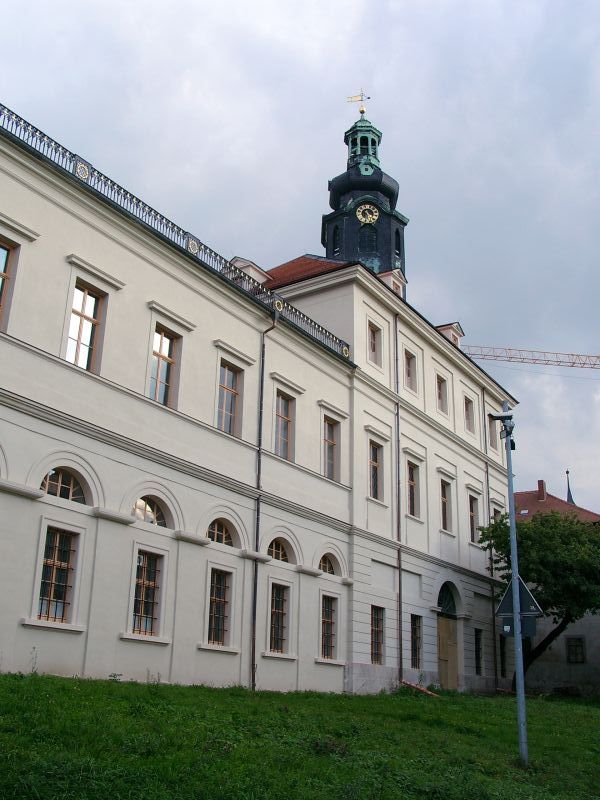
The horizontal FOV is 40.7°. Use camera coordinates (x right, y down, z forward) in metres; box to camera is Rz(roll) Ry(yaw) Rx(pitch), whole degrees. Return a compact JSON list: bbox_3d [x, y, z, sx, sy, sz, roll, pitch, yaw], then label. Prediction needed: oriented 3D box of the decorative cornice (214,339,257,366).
[{"bbox_3d":[-2.397,-1.679,30.064,0.279,0.252,2.178,-13,-26,33],"label":"decorative cornice"}]

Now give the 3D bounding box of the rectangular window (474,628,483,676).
[{"bbox_3d":[9.353,13.177,42.202,0.220,2.411,0.958,-13,-26,32],"label":"rectangular window"}]

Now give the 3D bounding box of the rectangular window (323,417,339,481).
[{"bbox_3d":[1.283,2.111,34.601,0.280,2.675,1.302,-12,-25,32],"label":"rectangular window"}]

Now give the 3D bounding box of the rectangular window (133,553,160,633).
[{"bbox_3d":[-4.734,5.885,24.534,0.306,2.443,1.089,-13,-26,33],"label":"rectangular window"}]

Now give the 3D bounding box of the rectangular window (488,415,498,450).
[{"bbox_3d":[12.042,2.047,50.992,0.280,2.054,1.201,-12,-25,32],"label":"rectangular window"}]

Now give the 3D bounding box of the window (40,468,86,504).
[{"bbox_3d":[-6.607,2.367,22.527,0.220,0.898,1.813,-12,-25,32],"label":"window"}]

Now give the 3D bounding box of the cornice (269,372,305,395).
[{"bbox_3d":[-0.473,-0.595,32.622,0.270,0.225,2.133,-13,-26,33],"label":"cornice"}]

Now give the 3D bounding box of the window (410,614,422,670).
[{"bbox_3d":[5.284,10.946,36.495,0.220,2.449,1.093,-13,-26,32],"label":"window"}]

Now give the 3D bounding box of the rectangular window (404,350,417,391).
[{"bbox_3d":[5.732,-1.446,41.578,0.220,2.138,1.209,-13,-26,32],"label":"rectangular window"}]

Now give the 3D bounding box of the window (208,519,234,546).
[{"bbox_3d":[-2.773,4.538,27.769,0.220,0.906,1.813,-12,-25,32],"label":"window"}]

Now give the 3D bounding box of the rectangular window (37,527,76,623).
[{"bbox_3d":[-6.171,4.505,20.765,0.220,2.388,1.100,-13,-26,32],"label":"rectangular window"}]

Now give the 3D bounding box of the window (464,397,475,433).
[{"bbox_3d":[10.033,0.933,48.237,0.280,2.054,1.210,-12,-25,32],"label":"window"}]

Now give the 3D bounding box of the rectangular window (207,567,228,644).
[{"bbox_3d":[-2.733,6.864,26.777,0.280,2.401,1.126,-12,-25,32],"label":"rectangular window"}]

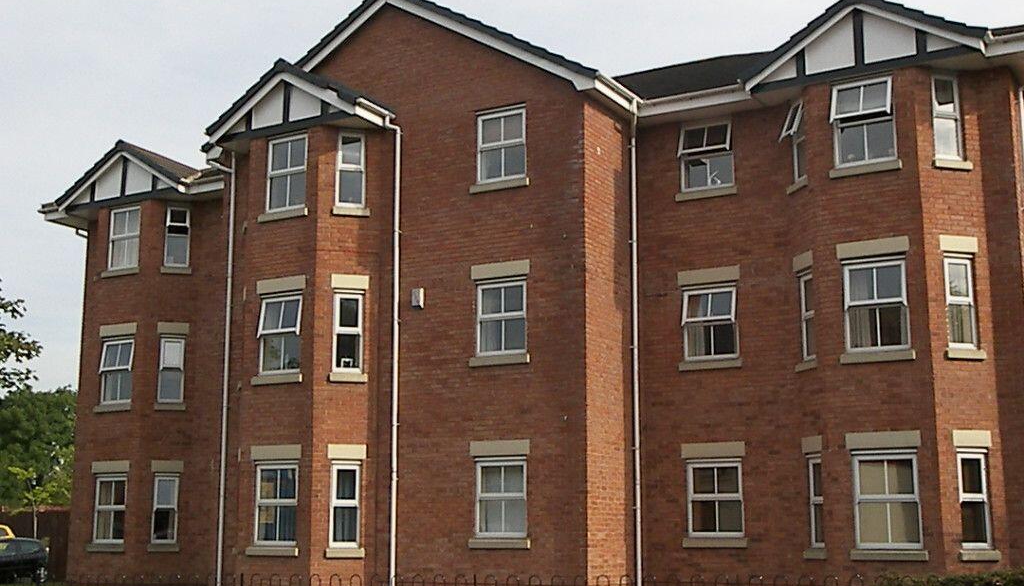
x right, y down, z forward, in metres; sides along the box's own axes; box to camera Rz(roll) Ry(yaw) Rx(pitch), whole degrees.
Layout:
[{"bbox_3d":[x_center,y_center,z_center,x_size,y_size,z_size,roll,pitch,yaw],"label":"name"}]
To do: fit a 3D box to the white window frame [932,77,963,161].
[{"bbox_3d":[6.131,-2.468,20.060,0.480,1.200,0.080,3,-10,-14],"label":"white window frame"}]

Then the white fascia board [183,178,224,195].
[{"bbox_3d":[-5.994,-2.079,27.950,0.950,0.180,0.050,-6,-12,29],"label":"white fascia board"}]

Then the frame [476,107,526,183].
[{"bbox_3d":[-0.147,-2.287,21.966,0.905,1.130,0.080,-6,-12,30],"label":"frame"}]

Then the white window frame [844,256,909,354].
[{"bbox_3d":[5.129,0.177,19.956,0.910,1.295,0.090,-6,-12,30],"label":"white window frame"}]

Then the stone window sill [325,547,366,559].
[{"bbox_3d":[-2.576,4.020,21.970,0.608,0.130,0.150,2,-10,-13],"label":"stone window sill"}]

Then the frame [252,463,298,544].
[{"bbox_3d":[-3.713,3.329,22.448,0.880,1.320,0.080,-6,-11,30],"label":"frame"}]

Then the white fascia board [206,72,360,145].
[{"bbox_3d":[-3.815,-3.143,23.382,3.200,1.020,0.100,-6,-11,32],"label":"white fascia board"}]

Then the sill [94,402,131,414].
[{"bbox_3d":[-7.721,2.238,27.612,1.020,0.140,0.120,-6,-11,30],"label":"sill"}]

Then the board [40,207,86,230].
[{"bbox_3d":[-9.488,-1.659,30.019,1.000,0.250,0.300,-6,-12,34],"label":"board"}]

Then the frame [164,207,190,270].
[{"bbox_3d":[-6.617,-1.118,28.113,0.480,1.220,0.180,2,-10,-13],"label":"frame"}]

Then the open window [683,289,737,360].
[{"bbox_3d":[3.104,0.440,22.120,0.920,1.170,0.160,-6,-11,32],"label":"open window"}]

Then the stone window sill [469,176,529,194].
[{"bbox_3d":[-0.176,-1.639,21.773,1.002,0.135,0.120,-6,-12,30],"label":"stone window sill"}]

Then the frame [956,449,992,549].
[{"bbox_3d":[6.273,2.798,19.264,0.460,1.325,0.090,2,-10,-11],"label":"frame"}]

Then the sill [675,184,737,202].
[{"bbox_3d":[3.070,-1.539,22.306,1.020,0.135,0.150,-6,-12,29],"label":"sill"}]

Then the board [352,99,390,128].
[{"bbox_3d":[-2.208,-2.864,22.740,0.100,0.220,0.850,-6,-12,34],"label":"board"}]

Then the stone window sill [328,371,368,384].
[{"bbox_3d":[-2.573,1.343,22.372,0.610,0.140,0.120,3,-10,-14],"label":"stone window sill"}]

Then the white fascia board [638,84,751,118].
[{"bbox_3d":[2.845,-2.982,22.144,1.902,0.210,0.080,-6,-11,30],"label":"white fascia board"}]

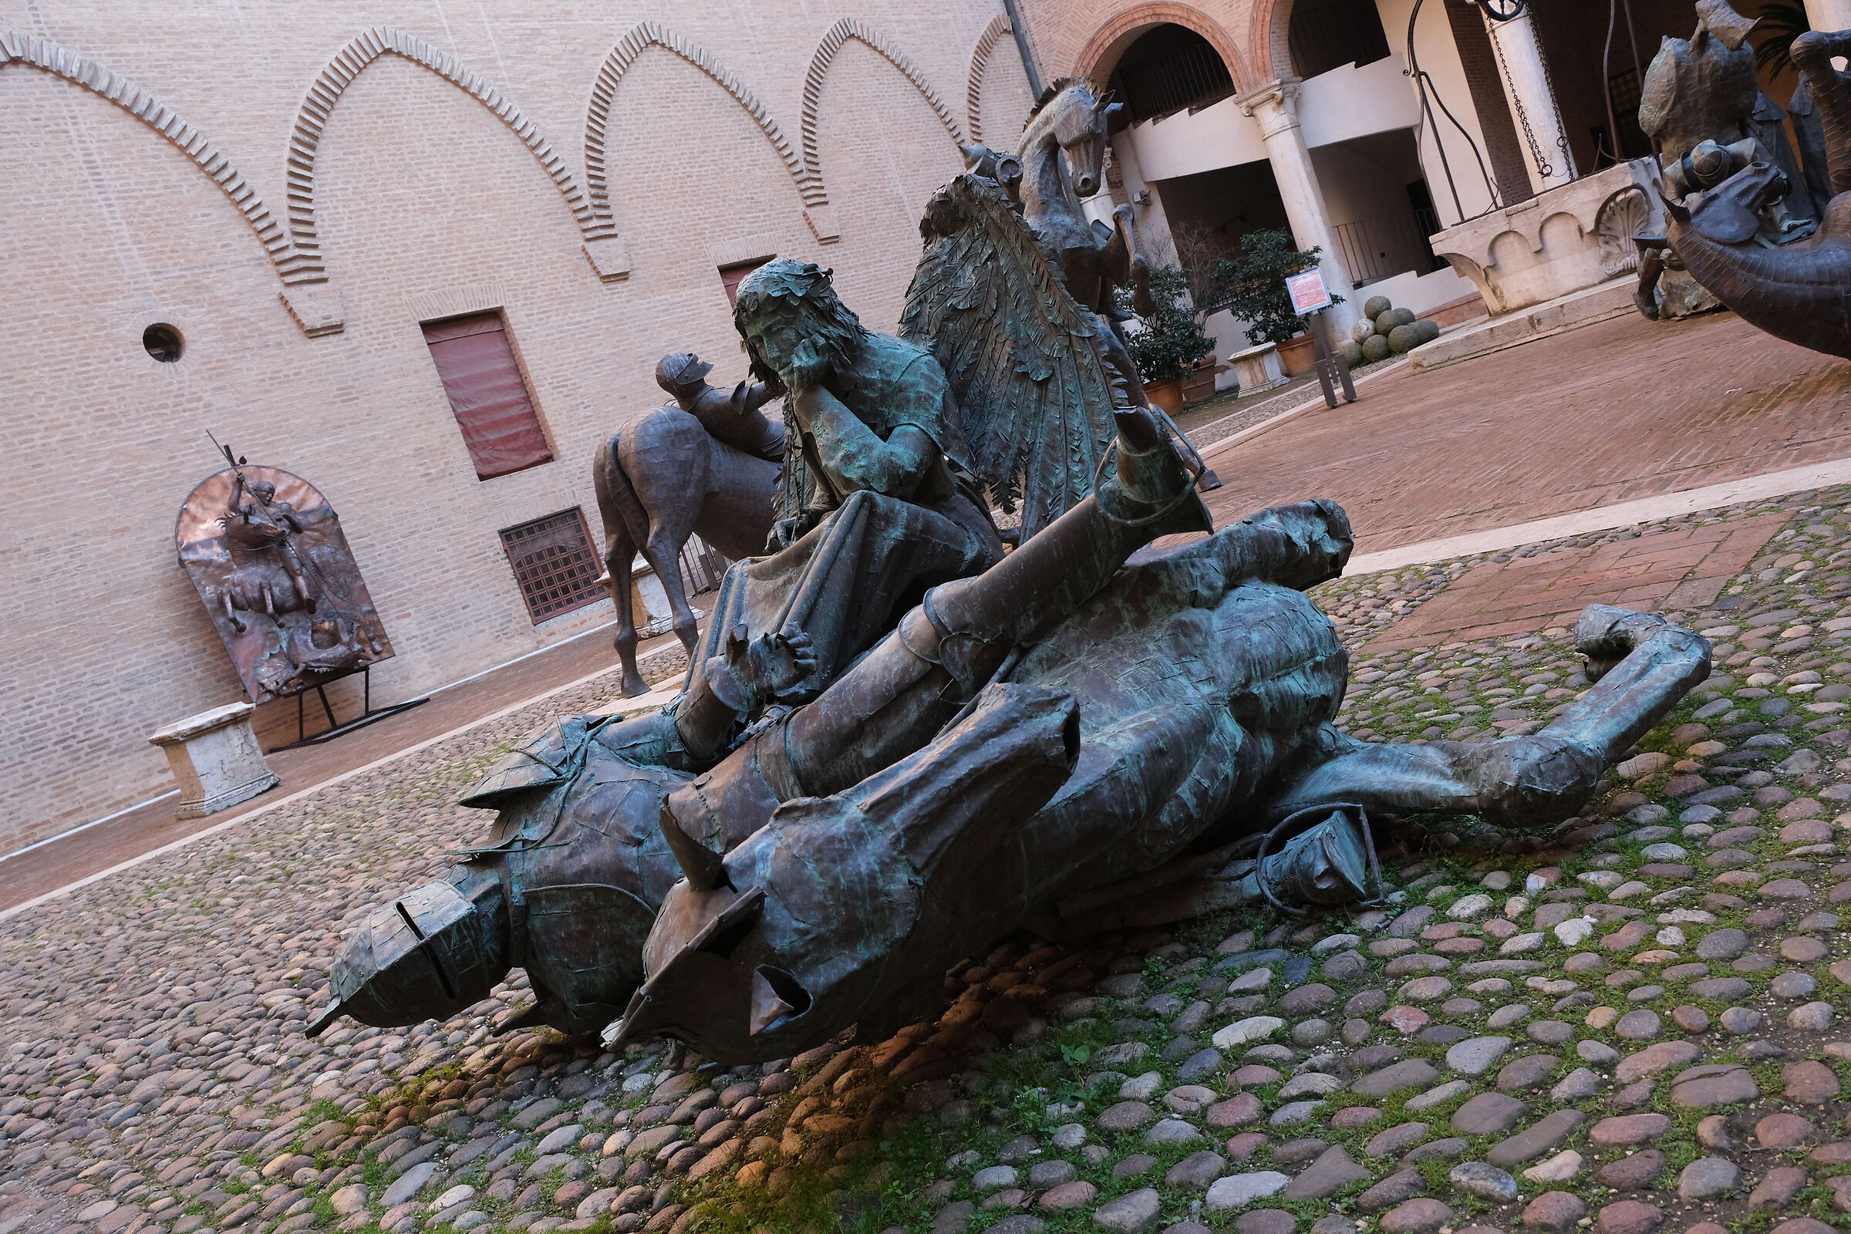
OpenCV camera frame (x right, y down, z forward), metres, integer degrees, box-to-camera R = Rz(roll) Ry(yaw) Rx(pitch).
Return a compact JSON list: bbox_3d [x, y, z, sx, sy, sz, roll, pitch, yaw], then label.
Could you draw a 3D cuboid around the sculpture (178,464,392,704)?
[{"bbox_3d":[-7.053,-0.470,15.154,1.700,2.460,0.380,-25,3,-43],"label":"sculpture"}]

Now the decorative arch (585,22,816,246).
[{"bbox_3d":[-3.511,-7.305,20.415,0.200,3.020,4.710,-11,10,46],"label":"decorative arch"}]

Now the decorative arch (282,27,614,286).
[{"bbox_3d":[-6.280,-6.000,17.525,0.200,3.020,4.770,-11,10,46],"label":"decorative arch"}]

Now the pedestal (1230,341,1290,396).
[{"bbox_3d":[5.337,-3.930,22.202,0.660,0.640,0.570,-11,10,46],"label":"pedestal"}]

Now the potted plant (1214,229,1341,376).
[{"bbox_3d":[6.104,-5.452,23.882,1.950,2.600,1.750,-11,10,46],"label":"potted plant"}]

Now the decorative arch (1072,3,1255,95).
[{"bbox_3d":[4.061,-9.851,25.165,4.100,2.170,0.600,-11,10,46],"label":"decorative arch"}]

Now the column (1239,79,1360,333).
[{"bbox_3d":[6.624,-6.861,24.132,0.880,4.800,0.880,-11,10,46],"label":"column"}]

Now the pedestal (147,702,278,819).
[{"bbox_3d":[-5.773,1.191,11.299,0.670,0.680,0.660,-11,10,46],"label":"pedestal"}]

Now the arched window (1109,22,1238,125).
[{"bbox_3d":[4.241,-9.784,25.240,3.100,1.800,0.450,-11,10,46],"label":"arched window"}]

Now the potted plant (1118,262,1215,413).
[{"bbox_3d":[4.227,-4.882,24.773,1.600,2.500,1.550,-11,10,46],"label":"potted plant"}]

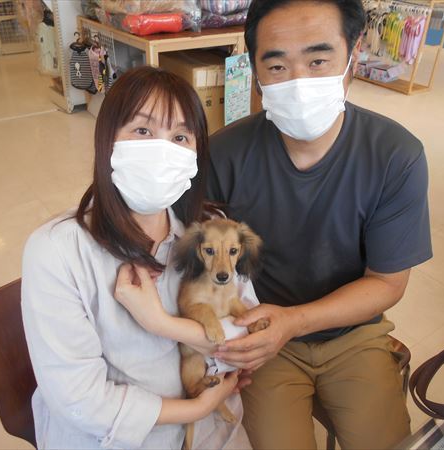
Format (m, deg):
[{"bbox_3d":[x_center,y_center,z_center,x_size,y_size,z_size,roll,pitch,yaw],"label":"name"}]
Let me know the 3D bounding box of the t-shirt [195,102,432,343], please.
[{"bbox_3d":[0.160,-0.010,0.985,0.510,0.550,0.320,4,32,9],"label":"t-shirt"}]

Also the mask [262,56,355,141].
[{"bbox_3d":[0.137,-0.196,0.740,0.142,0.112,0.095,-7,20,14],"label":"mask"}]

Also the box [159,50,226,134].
[{"bbox_3d":[-0.179,-1.076,3.739,0.410,0.550,0.470,-18,38,-30],"label":"box"}]

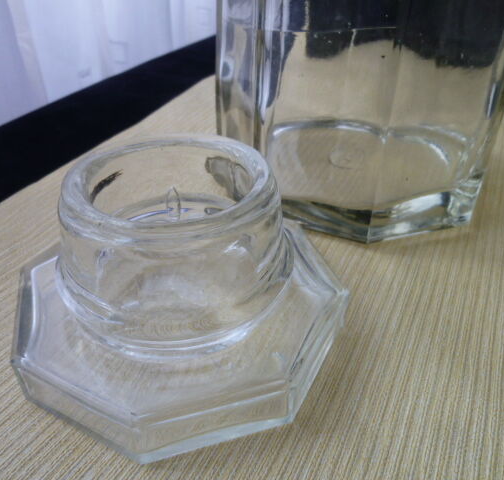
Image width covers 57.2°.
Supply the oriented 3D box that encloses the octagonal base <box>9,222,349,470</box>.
[{"bbox_3d":[-0.026,0.022,0.174,0.110,0.018,0.110,18,39,20],"label":"octagonal base"}]

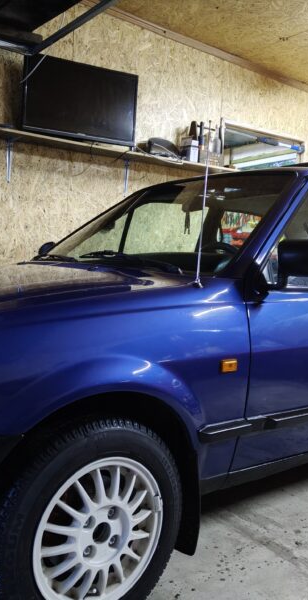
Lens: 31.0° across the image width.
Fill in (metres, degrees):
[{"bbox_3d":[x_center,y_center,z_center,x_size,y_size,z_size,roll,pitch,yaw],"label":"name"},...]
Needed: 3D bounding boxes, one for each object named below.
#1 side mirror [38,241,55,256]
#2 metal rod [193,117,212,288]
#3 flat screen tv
[{"bbox_3d":[-0.547,-0.257,2.906,0.075,0.100,0.160,1,4,-19],"label":"side mirror"},{"bbox_3d":[0.148,-0.283,1.611,0.012,0.487,0.012,8,-6,-37],"label":"metal rod"},{"bbox_3d":[-0.454,-1.235,3.462,0.740,0.447,0.060,0,7,-28],"label":"flat screen tv"}]

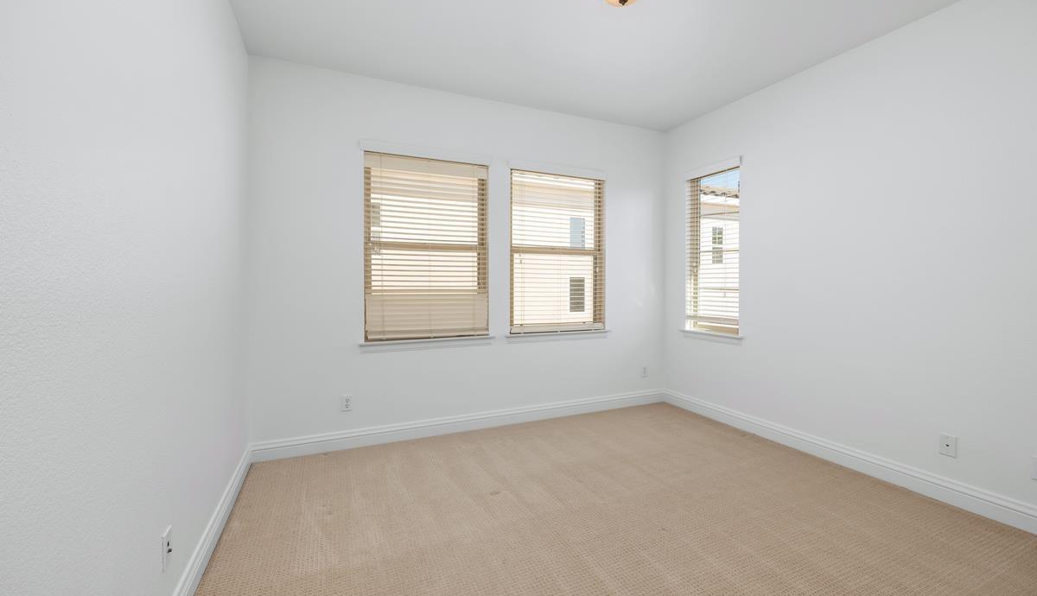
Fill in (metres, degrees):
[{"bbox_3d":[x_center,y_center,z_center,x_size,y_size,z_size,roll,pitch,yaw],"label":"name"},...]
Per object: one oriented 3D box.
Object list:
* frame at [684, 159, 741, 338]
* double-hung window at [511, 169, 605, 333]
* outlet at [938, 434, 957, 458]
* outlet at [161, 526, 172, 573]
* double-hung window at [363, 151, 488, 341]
[{"bbox_3d":[1.735,-0.410,3.587,0.100,1.450,0.560,-1,1,-25],"label":"frame"},{"bbox_3d":[0.353,-0.405,3.645,0.950,1.400,0.100,0,1,-22],"label":"double-hung window"},{"bbox_3d":[2.343,0.804,2.200,0.008,0.115,0.071,-1,1,-25],"label":"outlet"},{"bbox_3d":[-1.166,0.833,1.338,0.008,0.115,0.071,-1,1,-25],"label":"outlet"},{"bbox_3d":[-0.702,-0.386,3.180,0.950,1.400,0.060,0,1,-22],"label":"double-hung window"}]

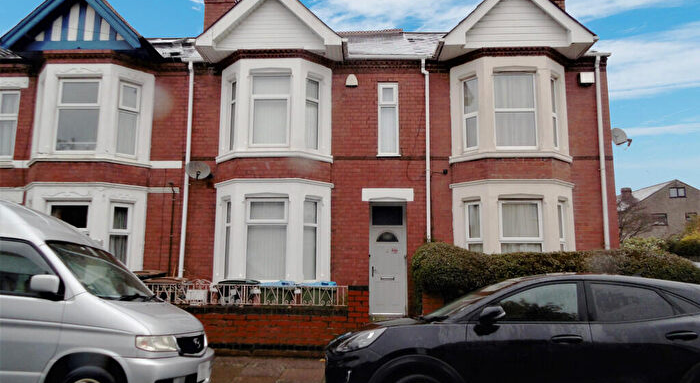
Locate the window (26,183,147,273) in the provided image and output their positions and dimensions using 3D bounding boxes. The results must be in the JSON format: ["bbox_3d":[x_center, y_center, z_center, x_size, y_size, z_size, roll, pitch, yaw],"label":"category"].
[{"bbox_3d":[-5.862,0.916,9.322,2.776,2.120,0.830,0,-7,3],"label":"window"}]

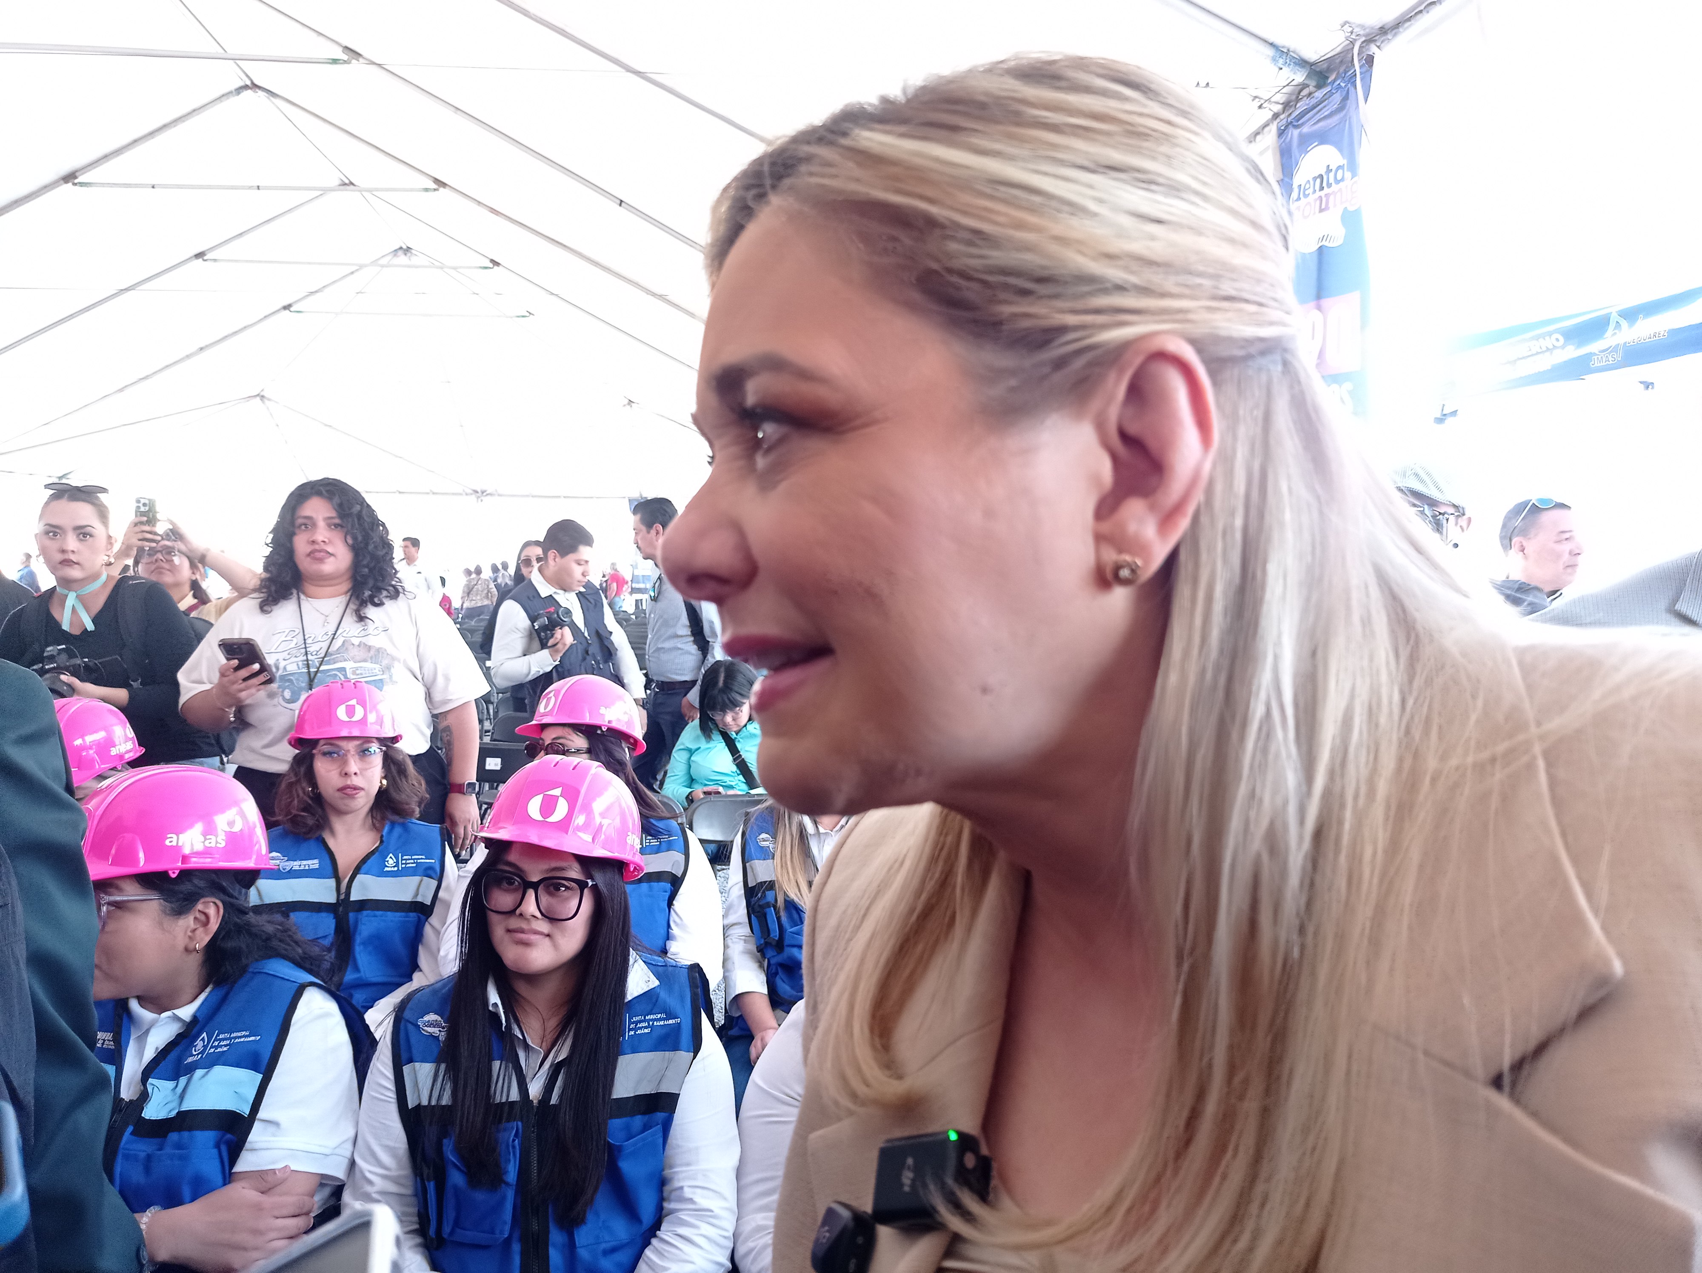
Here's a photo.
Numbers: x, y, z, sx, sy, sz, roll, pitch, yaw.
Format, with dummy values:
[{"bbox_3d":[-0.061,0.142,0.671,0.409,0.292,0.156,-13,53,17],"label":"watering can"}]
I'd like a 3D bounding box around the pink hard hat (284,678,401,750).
[{"bbox_3d":[-1.000,0.149,2.720,0.215,0.140,0.272,1,-13,-24],"label":"pink hard hat"}]

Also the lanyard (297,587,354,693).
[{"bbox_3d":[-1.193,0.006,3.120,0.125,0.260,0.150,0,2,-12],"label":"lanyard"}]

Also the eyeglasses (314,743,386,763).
[{"bbox_3d":[-0.982,0.234,2.690,0.135,0.046,0.140,-1,-2,-24],"label":"eyeglasses"}]

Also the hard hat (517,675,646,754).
[{"bbox_3d":[-0.538,0.149,2.750,0.215,0.142,0.272,-21,-21,37],"label":"hard hat"}]

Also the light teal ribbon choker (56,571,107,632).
[{"bbox_3d":[-1.834,-0.089,3.280,0.115,0.150,0.130,-1,3,-15],"label":"light teal ribbon choker"}]

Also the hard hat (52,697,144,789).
[{"bbox_3d":[-1.527,0.195,2.670,0.215,0.142,0.272,-7,19,26],"label":"hard hat"}]

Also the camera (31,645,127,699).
[{"bbox_3d":[-1.790,0.082,3.140,0.135,0.095,0.130,0,32,-12],"label":"camera"}]

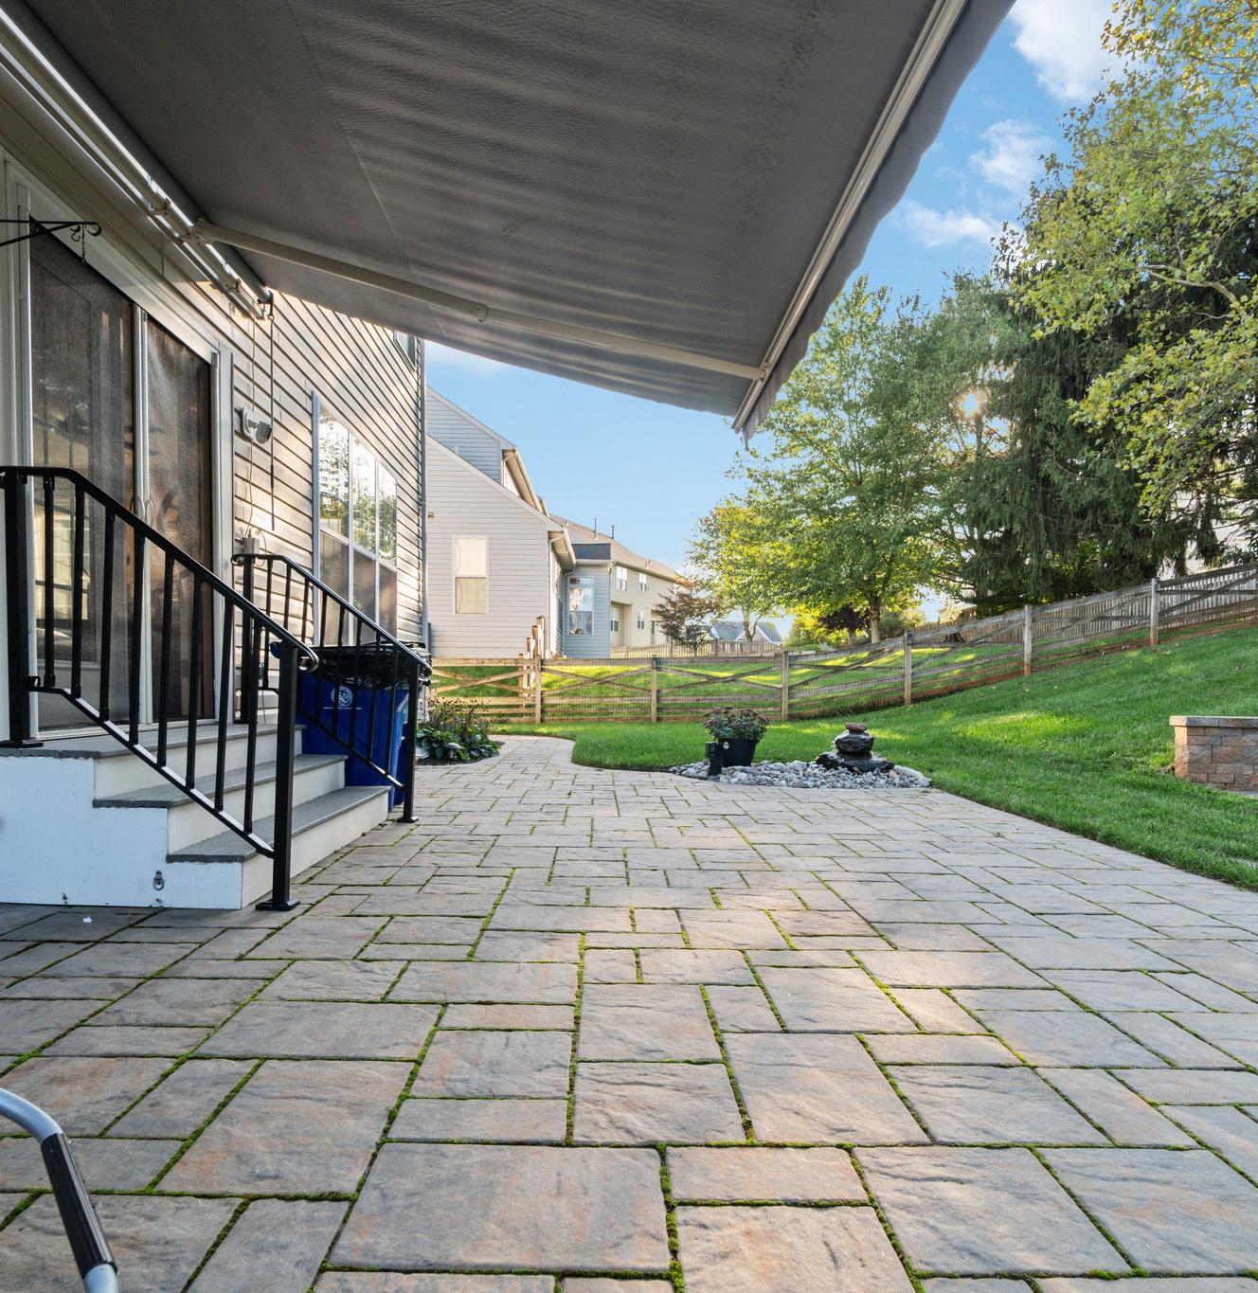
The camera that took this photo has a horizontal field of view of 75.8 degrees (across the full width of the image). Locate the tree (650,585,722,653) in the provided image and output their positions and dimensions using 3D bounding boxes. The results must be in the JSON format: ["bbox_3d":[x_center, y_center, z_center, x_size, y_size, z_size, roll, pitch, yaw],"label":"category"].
[{"bbox_3d":[2.672,-1.247,38.000,3.400,3.200,3.200,0,-3,-2],"label":"tree"}]

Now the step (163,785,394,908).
[{"bbox_3d":[-1.466,0.848,3.706,0.285,0.186,1.932,0,-3,-2],"label":"step"}]

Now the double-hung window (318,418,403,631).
[{"bbox_3d":[-2.377,-0.827,7.312,0.100,1.930,2.390,0,-3,-2],"label":"double-hung window"}]

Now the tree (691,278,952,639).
[{"bbox_3d":[6.266,-5.925,26.000,8.000,11.600,7.600,0,-3,-2],"label":"tree"}]

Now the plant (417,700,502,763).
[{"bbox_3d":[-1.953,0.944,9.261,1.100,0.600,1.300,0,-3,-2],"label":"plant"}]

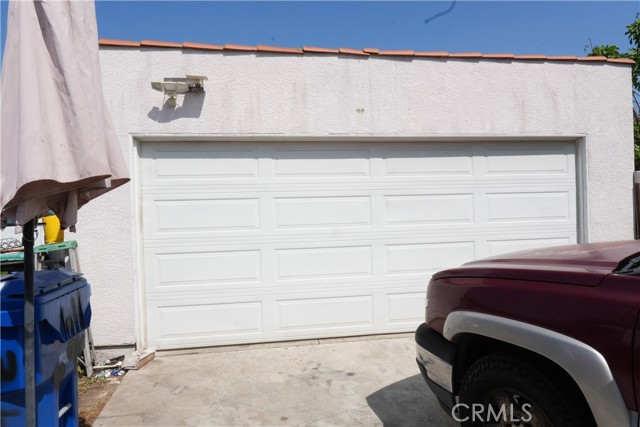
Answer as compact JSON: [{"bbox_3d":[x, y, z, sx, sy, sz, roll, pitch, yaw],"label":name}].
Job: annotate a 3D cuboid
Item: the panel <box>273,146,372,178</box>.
[{"bbox_3d":[0.022,-0.543,4.497,1.051,0.348,0.050,-2,1,-9],"label":"panel"}]

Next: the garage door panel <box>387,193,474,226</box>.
[{"bbox_3d":[1.206,-0.045,4.685,1.038,0.333,0.050,-2,1,-9],"label":"garage door panel"}]

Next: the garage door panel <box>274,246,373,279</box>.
[{"bbox_3d":[0.051,0.521,4.511,1.038,0.333,0.050,-2,1,-9],"label":"garage door panel"}]

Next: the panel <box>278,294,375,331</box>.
[{"bbox_3d":[0.065,1.055,4.519,1.038,0.333,0.050,-2,1,-9],"label":"panel"}]

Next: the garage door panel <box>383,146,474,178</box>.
[{"bbox_3d":[1.192,-0.578,4.677,1.038,0.333,0.050,-2,1,-9],"label":"garage door panel"}]

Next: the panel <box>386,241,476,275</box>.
[{"bbox_3d":[1.216,0.493,4.692,1.051,0.348,0.050,-2,1,-9],"label":"panel"}]

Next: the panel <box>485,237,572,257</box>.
[{"bbox_3d":[2.403,0.455,4.876,1.068,0.333,0.050,-2,1,-9],"label":"panel"}]

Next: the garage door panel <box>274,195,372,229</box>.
[{"bbox_3d":[0.035,-0.010,4.505,1.051,0.348,0.050,-2,1,-9],"label":"garage door panel"}]

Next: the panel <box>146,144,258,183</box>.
[{"bbox_3d":[-1.176,-0.511,4.310,1.098,0.353,0.050,-2,1,-9],"label":"panel"}]

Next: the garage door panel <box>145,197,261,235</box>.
[{"bbox_3d":[-1.133,0.021,4.325,1.051,0.348,0.050,-2,1,-9],"label":"garage door panel"}]

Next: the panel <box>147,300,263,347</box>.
[{"bbox_3d":[-1.107,1.093,4.340,1.061,0.363,0.050,-2,1,-9],"label":"panel"}]

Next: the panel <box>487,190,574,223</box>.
[{"bbox_3d":[2.389,-0.078,4.868,1.068,0.333,0.050,-2,1,-9],"label":"panel"}]

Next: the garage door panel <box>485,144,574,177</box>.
[{"bbox_3d":[2.376,-0.611,4.861,1.068,0.333,0.050,-2,1,-9],"label":"garage door panel"}]

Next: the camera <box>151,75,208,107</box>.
[{"bbox_3d":[-1.309,-1.136,4.018,0.500,0.280,0.250,-2,1,-9],"label":"camera"}]

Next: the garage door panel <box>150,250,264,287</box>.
[{"bbox_3d":[-1.120,0.554,4.332,1.051,0.348,0.050,-2,1,-9],"label":"garage door panel"}]

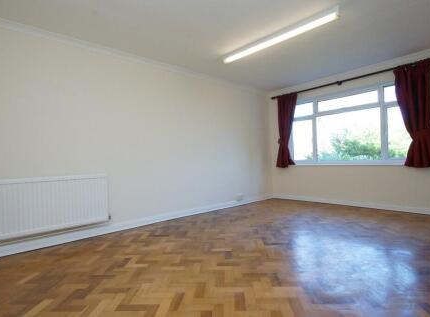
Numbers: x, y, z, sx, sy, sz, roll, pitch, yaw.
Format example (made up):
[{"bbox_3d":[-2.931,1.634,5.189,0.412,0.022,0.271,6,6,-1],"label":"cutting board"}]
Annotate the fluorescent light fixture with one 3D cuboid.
[{"bbox_3d":[0.741,-1.526,2.747,1.518,0.105,0.085,-2,-1,43],"label":"fluorescent light fixture"}]

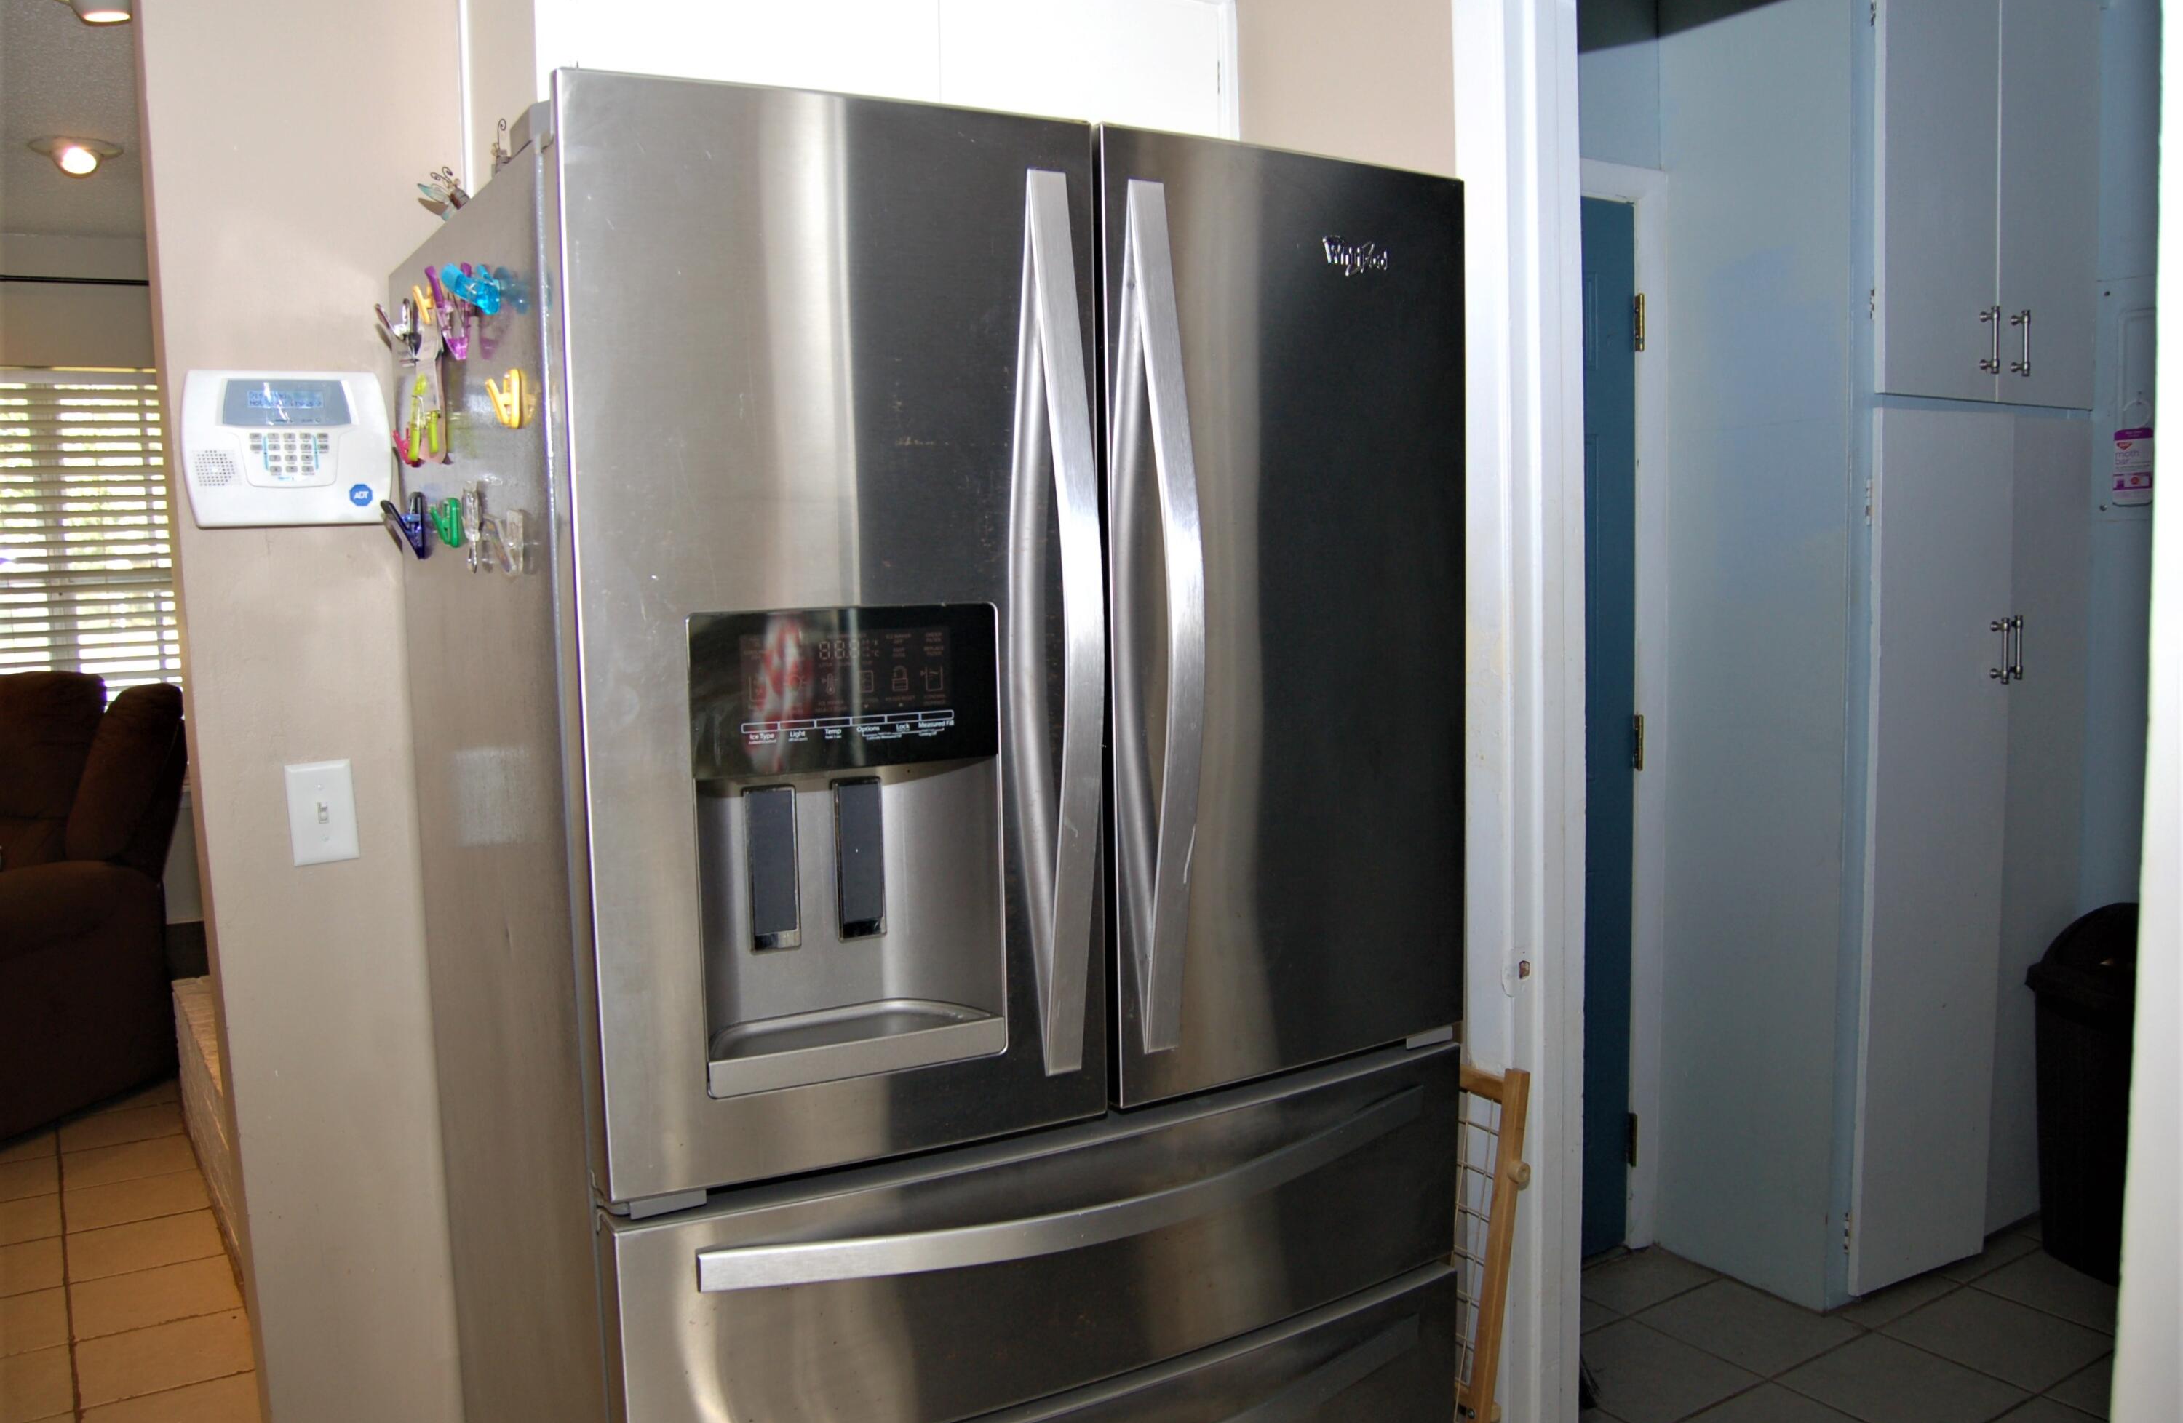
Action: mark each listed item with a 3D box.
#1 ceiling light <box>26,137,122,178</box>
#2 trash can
[{"bbox_3d":[-2.379,-1.293,3.832,0.195,0.065,0.195,-4,6,-31],"label":"ceiling light"},{"bbox_3d":[2.057,0.735,3.152,0.330,0.700,0.350,-4,6,-30],"label":"trash can"}]

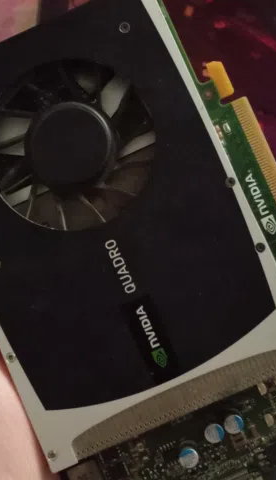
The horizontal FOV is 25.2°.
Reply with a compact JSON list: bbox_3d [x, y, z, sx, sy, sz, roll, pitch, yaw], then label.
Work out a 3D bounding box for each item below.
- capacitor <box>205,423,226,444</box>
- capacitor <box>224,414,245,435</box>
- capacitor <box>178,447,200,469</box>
[{"bbox_3d":[0.025,0.063,0.203,0.006,0.006,0.007,-24,-3,2],"label":"capacitor"},{"bbox_3d":[0.031,0.060,0.203,0.006,0.006,0.007,-24,-3,2],"label":"capacitor"},{"bbox_3d":[0.017,0.071,0.203,0.006,0.006,0.007,-24,-3,2],"label":"capacitor"}]

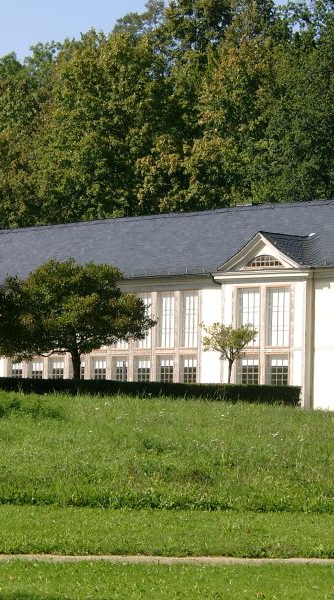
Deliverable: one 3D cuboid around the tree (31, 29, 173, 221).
[{"bbox_3d":[-3.628,-4.950,130.000,8.440,20.610,8.440,1,-3,0],"label":"tree"}]

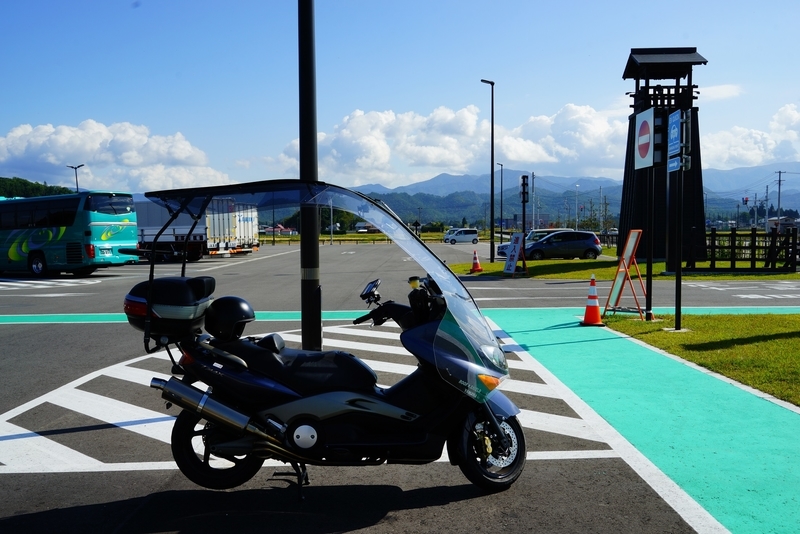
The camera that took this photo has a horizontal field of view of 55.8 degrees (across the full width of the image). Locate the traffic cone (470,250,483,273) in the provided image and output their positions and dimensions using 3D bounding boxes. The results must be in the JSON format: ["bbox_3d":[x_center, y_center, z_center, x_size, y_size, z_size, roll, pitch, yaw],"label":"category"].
[{"bbox_3d":[2.566,-0.194,25.284,0.400,0.710,0.400,0,3,0],"label":"traffic cone"}]

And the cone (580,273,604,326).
[{"bbox_3d":[2.957,0.505,11.582,0.380,0.780,0.380,0,3,0],"label":"cone"}]

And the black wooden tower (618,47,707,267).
[{"bbox_3d":[11.351,-4.866,32.786,2.900,9.200,3.200,0,3,5],"label":"black wooden tower"}]

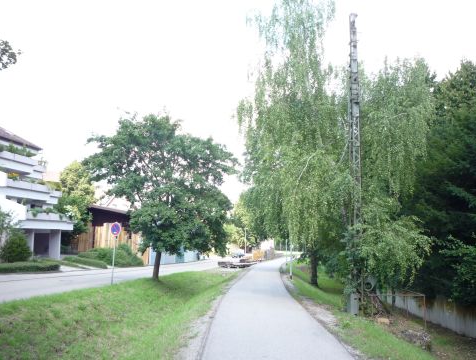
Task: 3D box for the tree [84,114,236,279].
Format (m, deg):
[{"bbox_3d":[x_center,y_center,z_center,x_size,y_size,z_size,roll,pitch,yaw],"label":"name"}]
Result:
[{"bbox_3d":[-3.900,0.748,22.521,7.500,8.400,7.400,0,-8,0],"label":"tree"}]

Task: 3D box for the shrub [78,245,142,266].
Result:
[{"bbox_3d":[-10.300,5.902,34.714,5.700,1.650,2.400,-7,-11,40],"label":"shrub"}]

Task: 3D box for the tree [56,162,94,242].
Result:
[{"bbox_3d":[-15.100,2.514,41.563,4.200,9.200,4.200,-2,-8,15],"label":"tree"}]

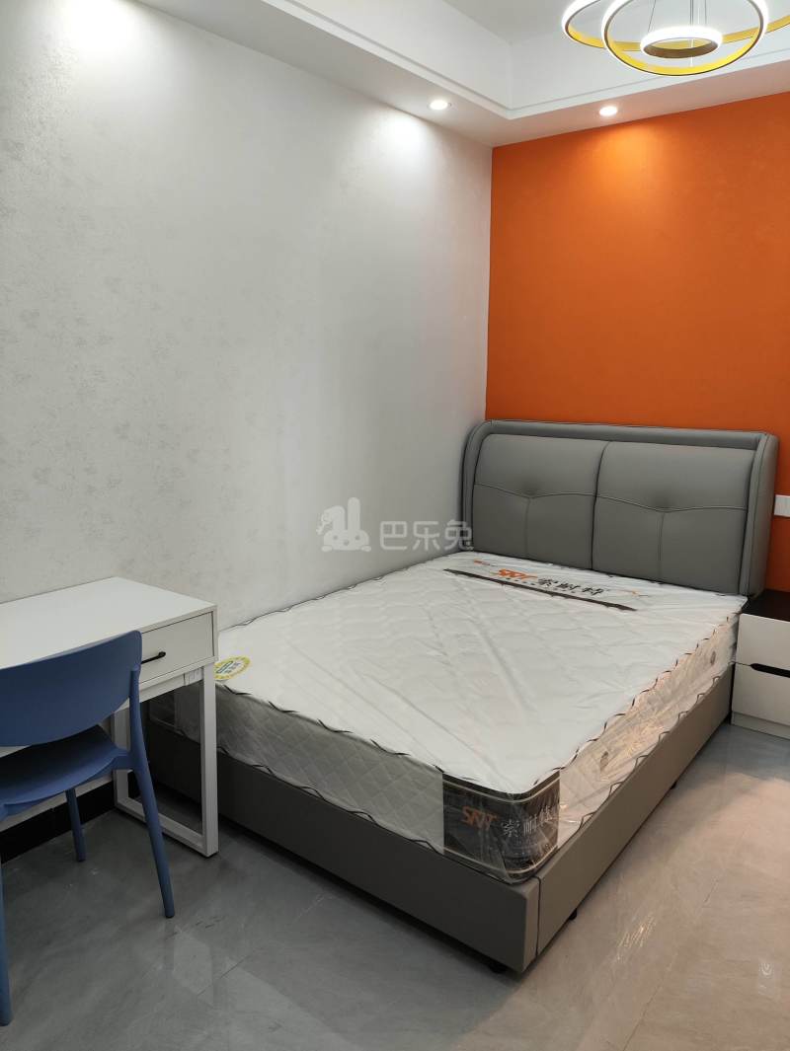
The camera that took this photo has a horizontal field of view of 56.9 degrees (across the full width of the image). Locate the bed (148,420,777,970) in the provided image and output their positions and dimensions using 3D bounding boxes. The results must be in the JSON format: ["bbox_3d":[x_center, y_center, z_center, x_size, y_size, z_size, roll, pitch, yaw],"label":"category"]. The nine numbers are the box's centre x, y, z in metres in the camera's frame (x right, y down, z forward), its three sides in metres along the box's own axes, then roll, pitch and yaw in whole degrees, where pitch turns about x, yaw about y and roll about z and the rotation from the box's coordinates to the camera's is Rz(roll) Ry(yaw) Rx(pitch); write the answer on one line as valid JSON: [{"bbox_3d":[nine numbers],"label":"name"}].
[{"bbox_3d":[0.431,0.270,2.957,1.500,1.165,2.330,8,13,37],"label":"bed"}]

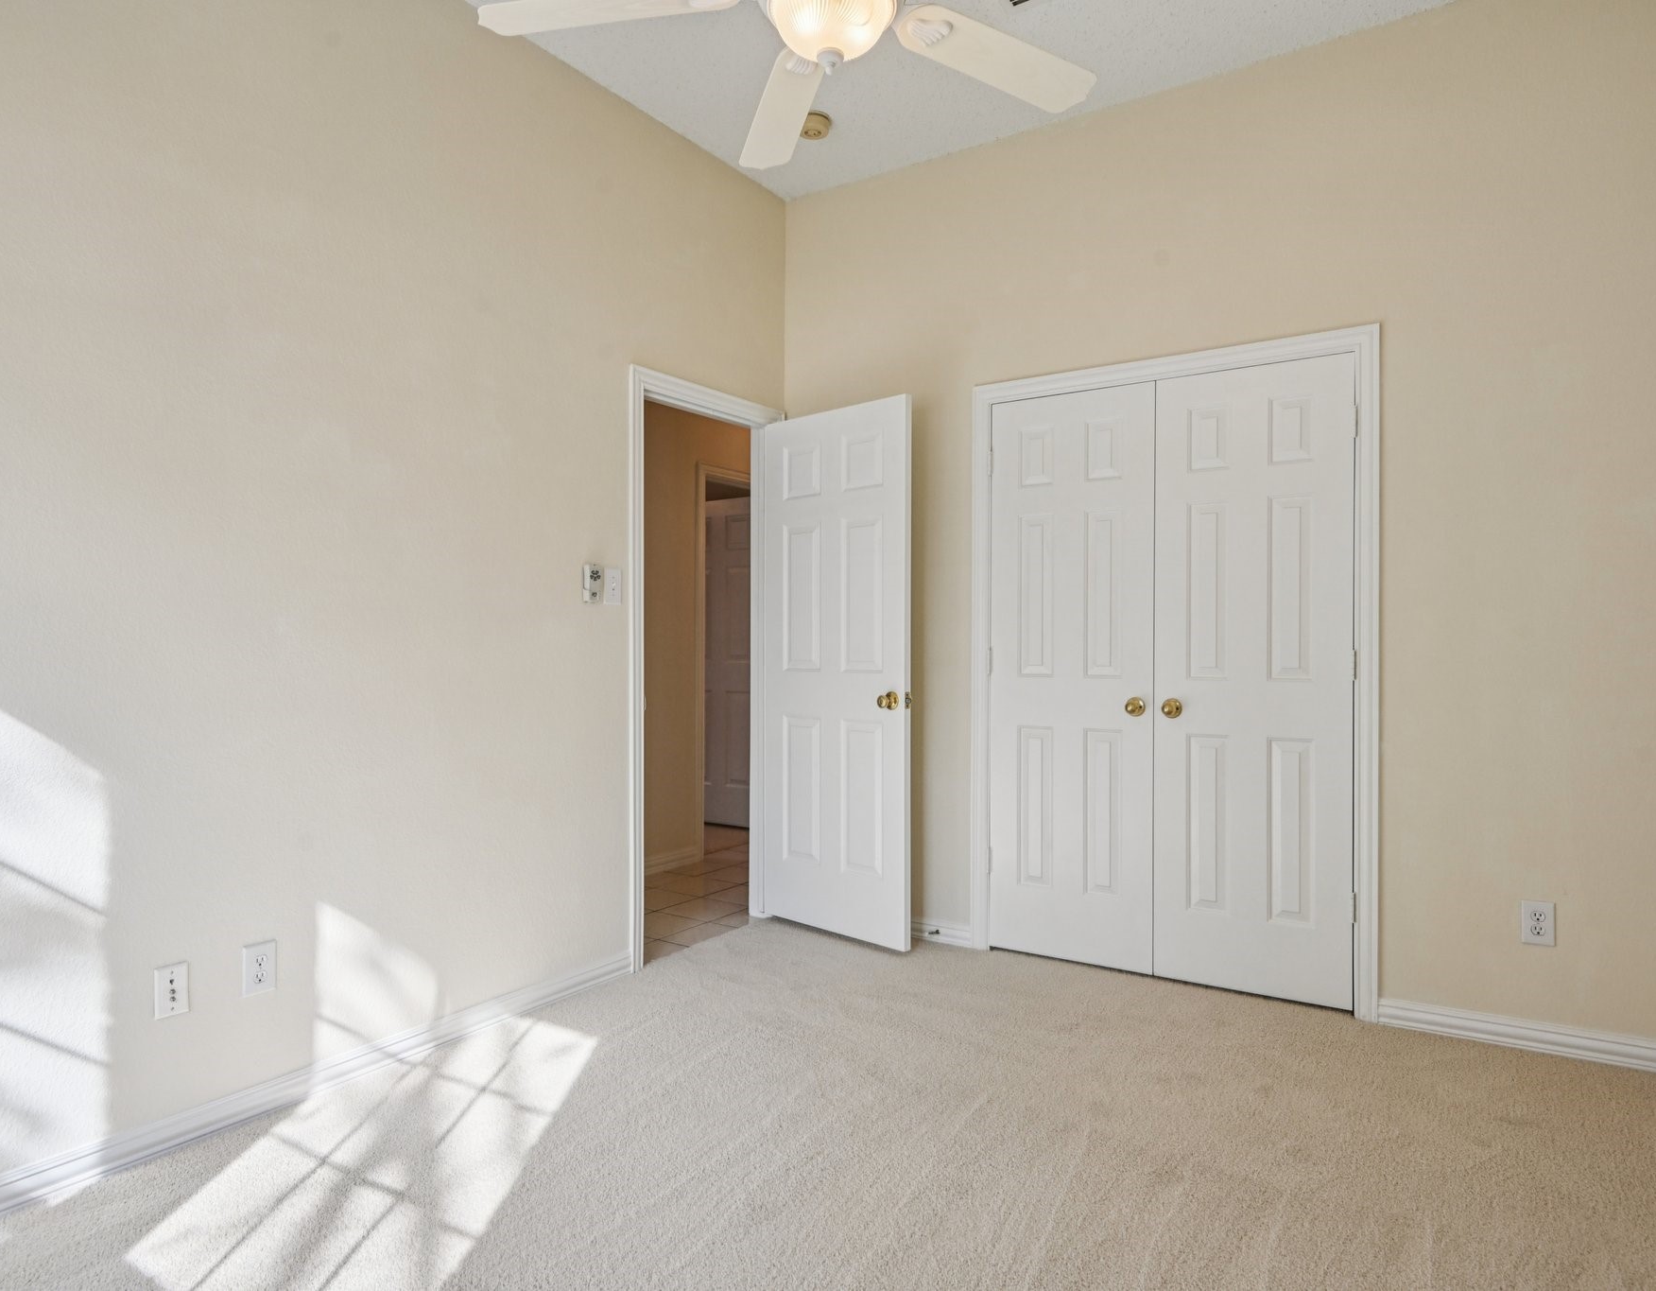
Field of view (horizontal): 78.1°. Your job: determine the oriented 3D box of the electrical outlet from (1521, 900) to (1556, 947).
[{"bbox_3d":[2.018,0.792,2.901,0.078,0.121,0.012,0,0,33],"label":"electrical outlet"}]

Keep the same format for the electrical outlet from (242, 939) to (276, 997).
[{"bbox_3d":[-1.382,0.790,2.492,0.012,0.122,0.079,0,0,33],"label":"electrical outlet"}]

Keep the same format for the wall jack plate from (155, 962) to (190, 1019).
[{"bbox_3d":[-1.490,0.787,2.328,0.012,0.116,0.073,0,0,33],"label":"wall jack plate"}]

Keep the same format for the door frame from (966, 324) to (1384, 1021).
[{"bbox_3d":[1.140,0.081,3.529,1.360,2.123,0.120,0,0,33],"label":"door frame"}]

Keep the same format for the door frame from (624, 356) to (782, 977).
[{"bbox_3d":[-0.471,0.081,3.972,0.130,2.124,0.920,0,0,33],"label":"door frame"}]

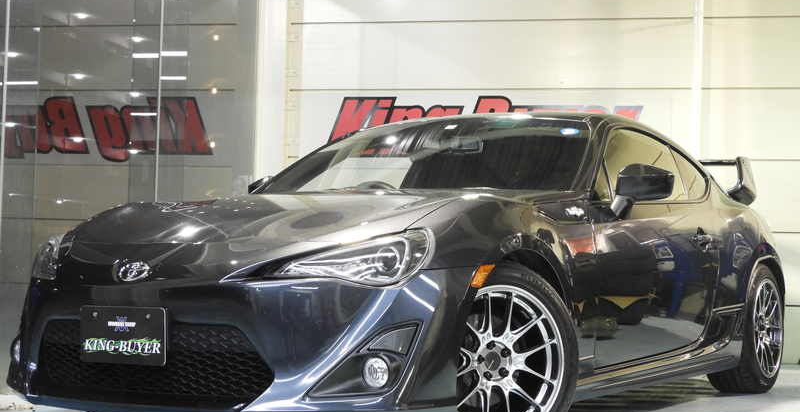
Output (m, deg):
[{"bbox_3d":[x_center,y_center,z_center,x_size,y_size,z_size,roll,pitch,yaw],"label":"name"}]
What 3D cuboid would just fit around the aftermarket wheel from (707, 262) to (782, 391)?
[{"bbox_3d":[1.640,0.573,6.582,0.230,0.630,0.630,0,-2,31],"label":"aftermarket wheel"}]

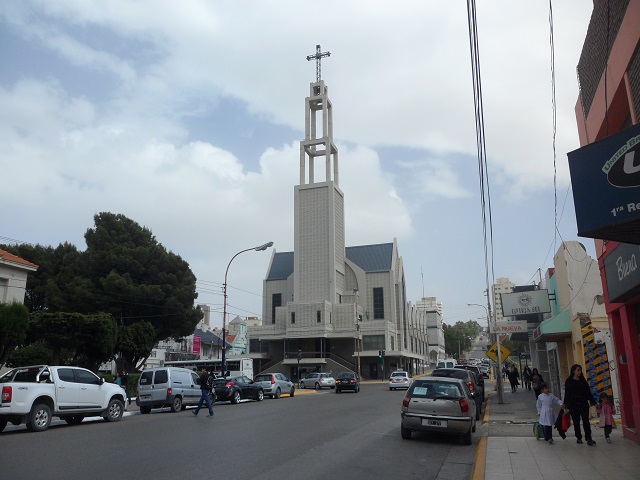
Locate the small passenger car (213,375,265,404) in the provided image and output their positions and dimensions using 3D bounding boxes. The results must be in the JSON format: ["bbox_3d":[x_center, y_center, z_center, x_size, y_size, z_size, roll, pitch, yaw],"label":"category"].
[{"bbox_3d":[-4.549,8.228,27.582,1.790,1.410,4.220,-5,-15,18],"label":"small passenger car"}]

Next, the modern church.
[{"bbox_3d":[4.243,-3.988,89.855,24.500,56.000,34.000,-5,-15,18],"label":"modern church"}]

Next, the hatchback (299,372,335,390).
[{"bbox_3d":[-0.239,12.442,44.156,1.680,1.450,4.000,7,-16,-28],"label":"hatchback"}]

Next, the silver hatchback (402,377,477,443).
[{"bbox_3d":[3.104,4.235,12.708,1.620,1.440,3.780,-5,-15,18],"label":"silver hatchback"}]

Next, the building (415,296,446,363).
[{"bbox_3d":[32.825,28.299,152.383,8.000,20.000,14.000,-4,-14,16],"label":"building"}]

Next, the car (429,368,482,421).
[{"bbox_3d":[4.817,5.483,17.895,1.700,1.600,4.000,-5,-15,18],"label":"car"}]

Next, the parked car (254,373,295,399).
[{"bbox_3d":[-2.904,9.470,32.466,1.670,1.460,3.900,-5,-15,18],"label":"parked car"}]

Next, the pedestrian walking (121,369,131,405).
[{"bbox_3d":[-9.037,6.879,23.345,0.520,1.630,0.450,-5,-15,18],"label":"pedestrian walking"}]

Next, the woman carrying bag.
[{"bbox_3d":[5.546,3.461,10.600,0.550,1.620,0.380,3,-15,-15],"label":"woman carrying bag"}]

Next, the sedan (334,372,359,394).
[{"bbox_3d":[2.048,10.699,37.565,1.670,1.450,4.200,-2,-14,8],"label":"sedan"}]

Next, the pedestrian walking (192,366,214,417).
[{"bbox_3d":[-4.311,5.673,18.659,0.680,1.750,0.500,-3,-14,10],"label":"pedestrian walking"}]

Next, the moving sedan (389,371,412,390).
[{"bbox_3d":[6.443,10.988,39.065,1.680,1.460,4.200,-4,-15,14],"label":"moving sedan"}]

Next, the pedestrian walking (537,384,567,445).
[{"bbox_3d":[4.939,3.712,10.717,0.480,1.200,0.360,2,-14,-8],"label":"pedestrian walking"}]

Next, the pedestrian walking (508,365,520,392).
[{"bbox_3d":[11.674,8.352,30.103,0.500,1.640,0.400,-5,-15,18],"label":"pedestrian walking"}]

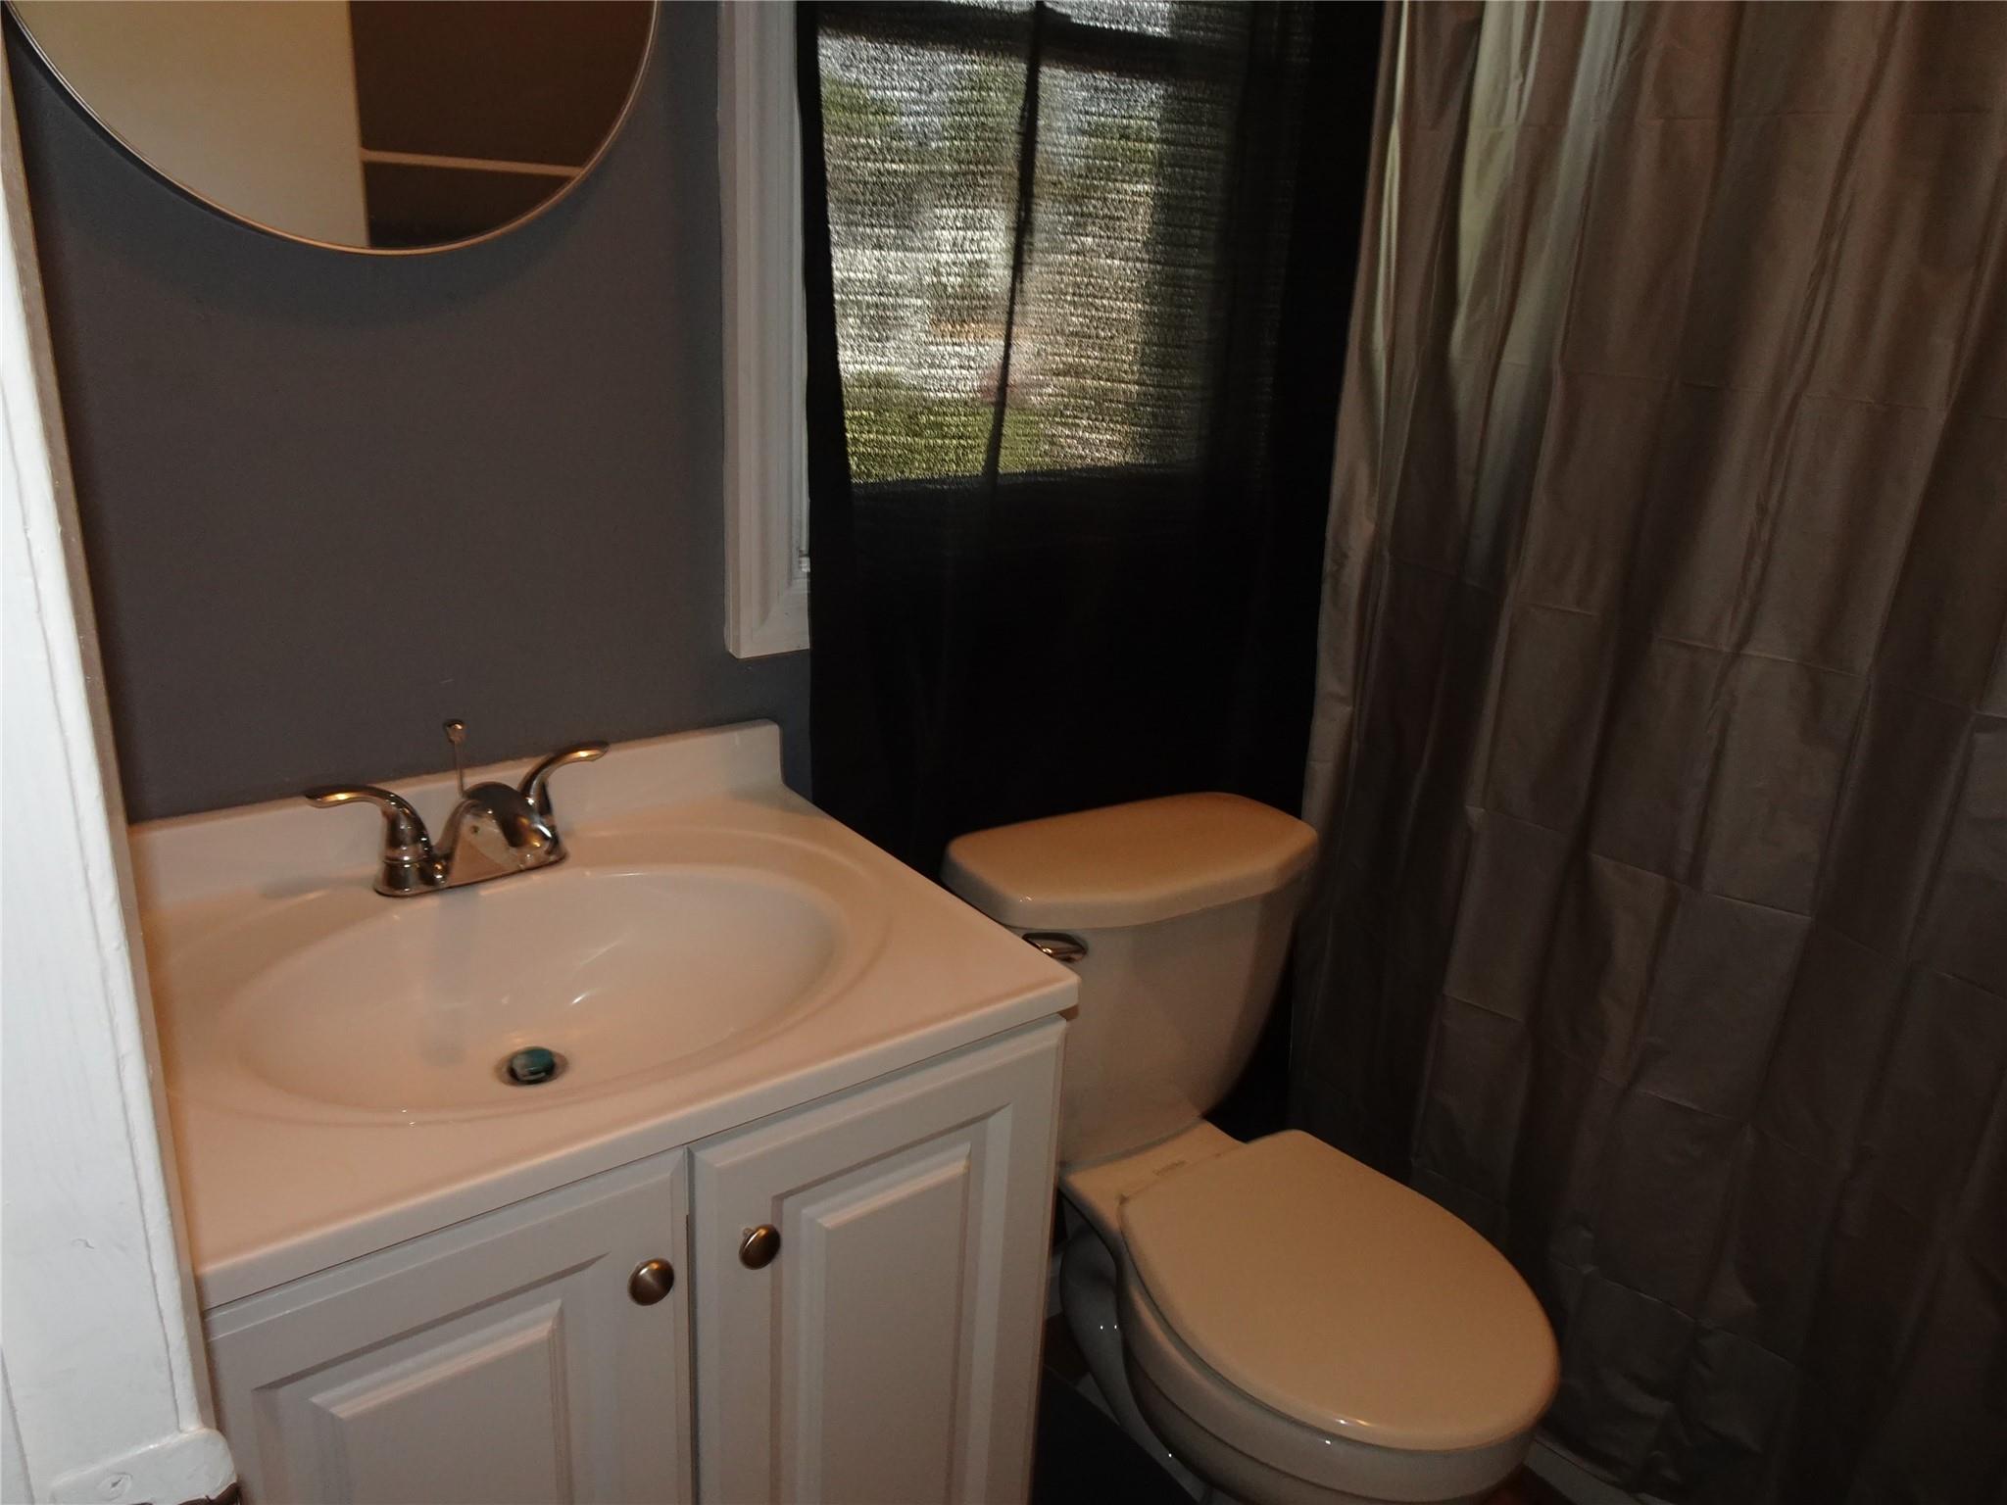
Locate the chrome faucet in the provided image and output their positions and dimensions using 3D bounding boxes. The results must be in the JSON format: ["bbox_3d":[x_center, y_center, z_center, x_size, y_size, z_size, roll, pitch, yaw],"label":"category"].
[{"bbox_3d":[-0.412,0.056,1.120,0.242,0.125,0.150,-12,25,-36],"label":"chrome faucet"}]

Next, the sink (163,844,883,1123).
[{"bbox_3d":[-0.346,0.214,1.071,0.520,0.140,0.365,-12,25,-36],"label":"sink"}]

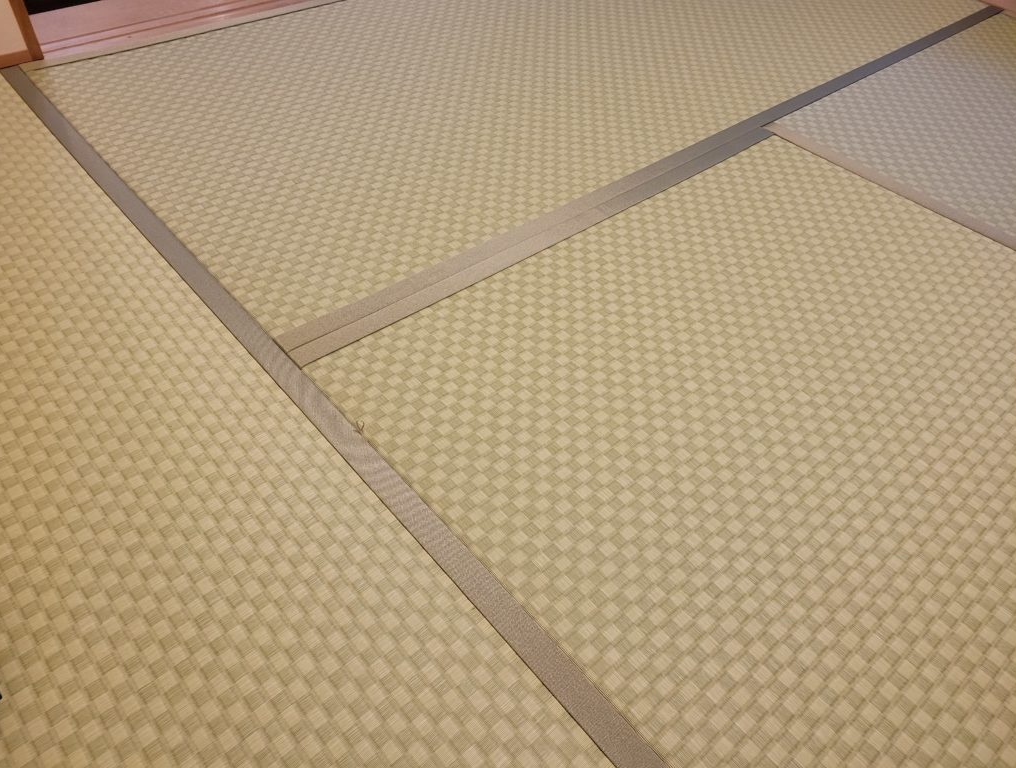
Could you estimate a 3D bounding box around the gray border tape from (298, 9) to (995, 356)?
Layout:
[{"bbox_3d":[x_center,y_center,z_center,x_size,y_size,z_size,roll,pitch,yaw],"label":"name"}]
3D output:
[{"bbox_3d":[0.429,-0.430,1.275,1.780,0.008,0.061,-31,55,-29],"label":"gray border tape"}]

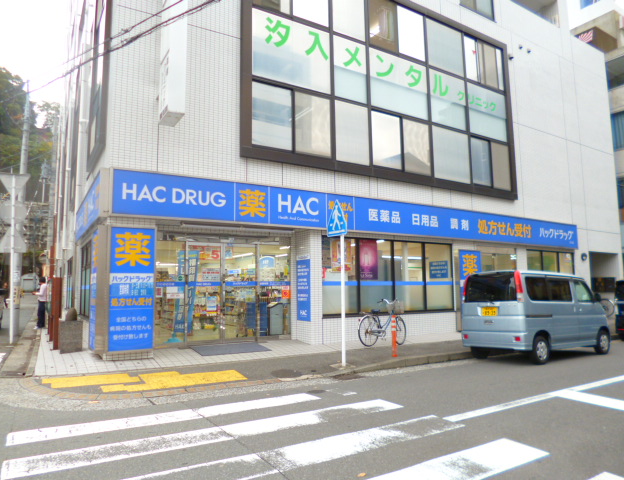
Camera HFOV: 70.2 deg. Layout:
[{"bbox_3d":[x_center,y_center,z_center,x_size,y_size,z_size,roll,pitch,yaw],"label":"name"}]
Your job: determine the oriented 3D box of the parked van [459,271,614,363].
[{"bbox_3d":[4.940,1.610,9.640,3.395,1.760,1.475,3,-8,-33],"label":"parked van"}]

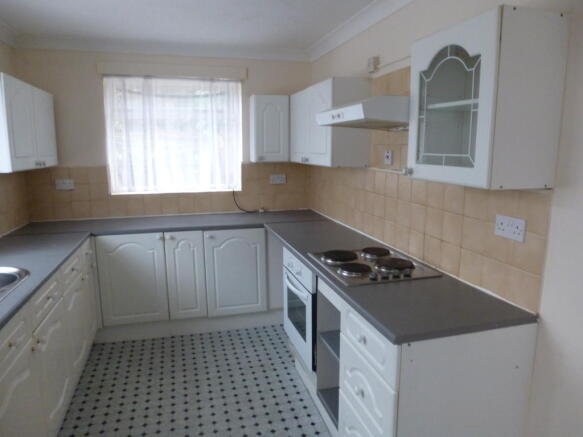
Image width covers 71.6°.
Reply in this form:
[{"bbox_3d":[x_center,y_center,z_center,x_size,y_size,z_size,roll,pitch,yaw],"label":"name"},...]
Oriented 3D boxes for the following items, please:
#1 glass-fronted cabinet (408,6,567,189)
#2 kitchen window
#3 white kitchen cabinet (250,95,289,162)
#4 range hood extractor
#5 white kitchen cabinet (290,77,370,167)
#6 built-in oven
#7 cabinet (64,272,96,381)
[{"bbox_3d":[0.716,-0.428,1.573,0.285,0.573,0.493,-3,10,-16],"label":"glass-fronted cabinet"},{"bbox_3d":[-1.026,-0.730,3.645,1.158,1.001,0.113,-3,10,-16],"label":"kitchen window"},{"bbox_3d":[-0.196,-0.816,3.709,0.320,0.581,0.252,-3,10,-16],"label":"white kitchen cabinet"},{"bbox_3d":[0.455,-0.548,2.139,0.472,0.125,0.598,-3,10,-16],"label":"range hood extractor"},{"bbox_3d":[0.256,-0.725,3.189,0.275,0.581,1.009,-3,10,-16],"label":"white kitchen cabinet"},{"bbox_3d":[0.298,0.503,2.511,0.555,0.570,0.594,-3,10,-16],"label":"built-in oven"},{"bbox_3d":[-1.586,0.666,2.454,0.524,0.524,0.503,-3,10,-16],"label":"cabinet"}]

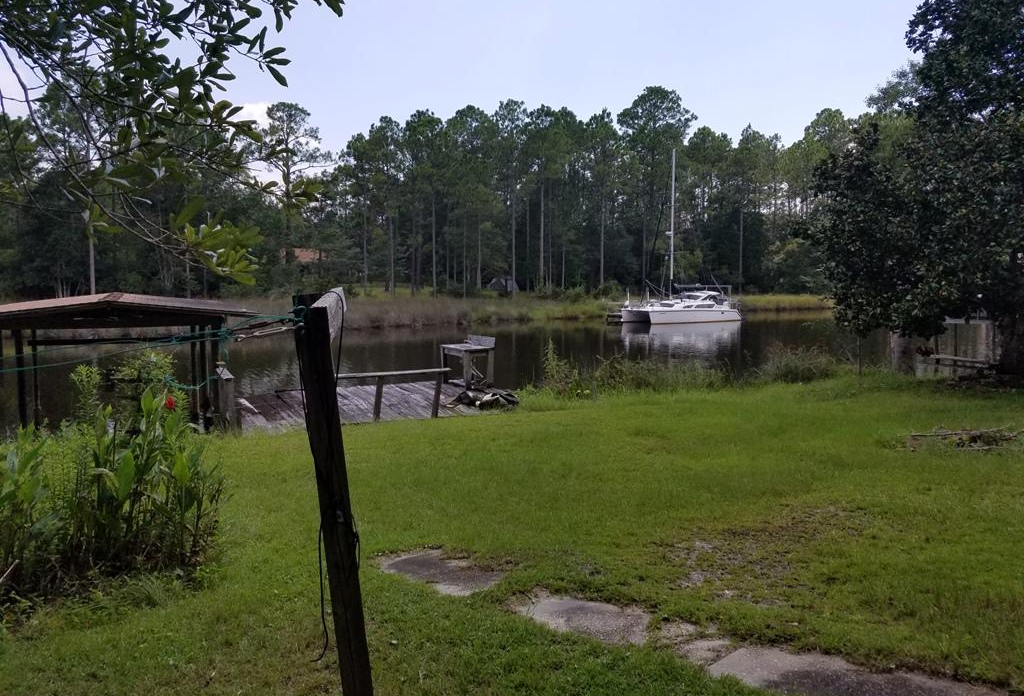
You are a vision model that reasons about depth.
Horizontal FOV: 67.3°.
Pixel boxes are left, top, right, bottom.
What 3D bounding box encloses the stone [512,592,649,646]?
[{"bbox_3d":[0.348,1.362,3.803,0.630,0.060,0.360,4,6,38],"label":"stone"}]

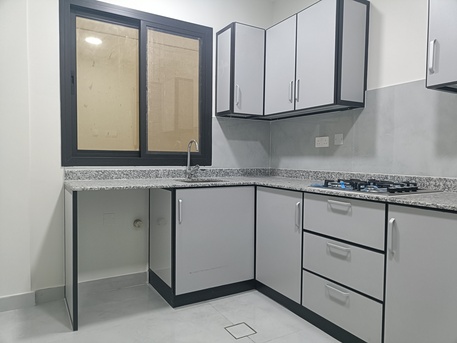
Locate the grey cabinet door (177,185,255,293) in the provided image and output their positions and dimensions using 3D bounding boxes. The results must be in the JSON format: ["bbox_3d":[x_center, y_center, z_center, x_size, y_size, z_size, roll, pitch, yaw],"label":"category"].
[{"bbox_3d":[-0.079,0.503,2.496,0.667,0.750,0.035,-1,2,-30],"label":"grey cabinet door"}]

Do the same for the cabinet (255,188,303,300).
[{"bbox_3d":[0.604,0.519,2.600,0.560,0.774,0.540,-1,3,-30],"label":"cabinet"}]

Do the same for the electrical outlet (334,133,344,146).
[{"bbox_3d":[0.889,-0.256,2.661,0.015,0.087,0.085,-1,3,-30],"label":"electrical outlet"}]

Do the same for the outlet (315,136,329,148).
[{"bbox_3d":[0.796,-0.249,2.817,0.015,0.087,0.146,-1,3,-30],"label":"outlet"}]

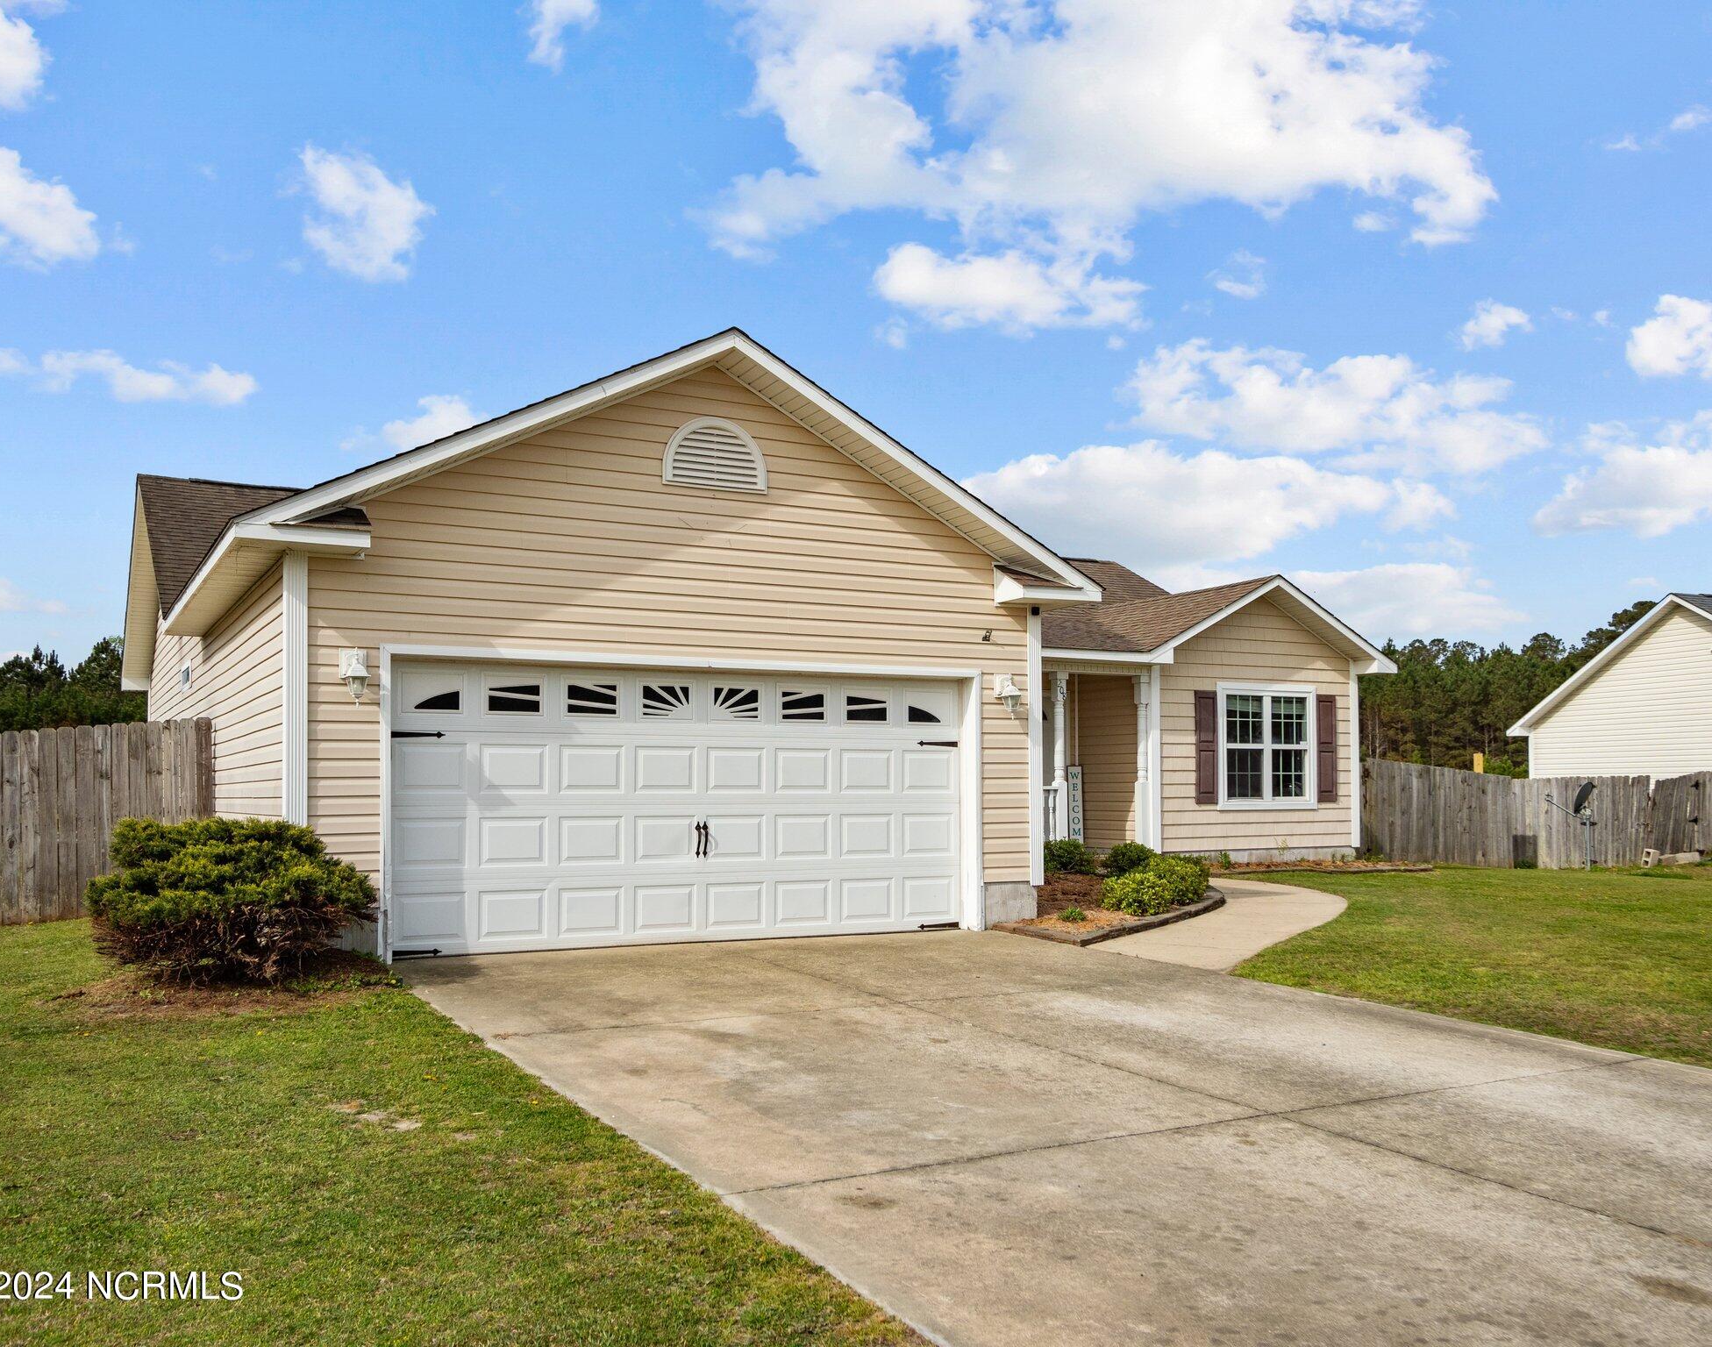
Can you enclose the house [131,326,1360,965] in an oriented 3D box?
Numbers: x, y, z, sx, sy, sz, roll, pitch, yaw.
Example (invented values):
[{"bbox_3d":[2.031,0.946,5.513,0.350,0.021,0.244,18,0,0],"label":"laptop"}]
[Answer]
[{"bbox_3d":[-0.518,0.081,19.260,15.833,5.245,14.251,2,-4,-29],"label":"house"}]

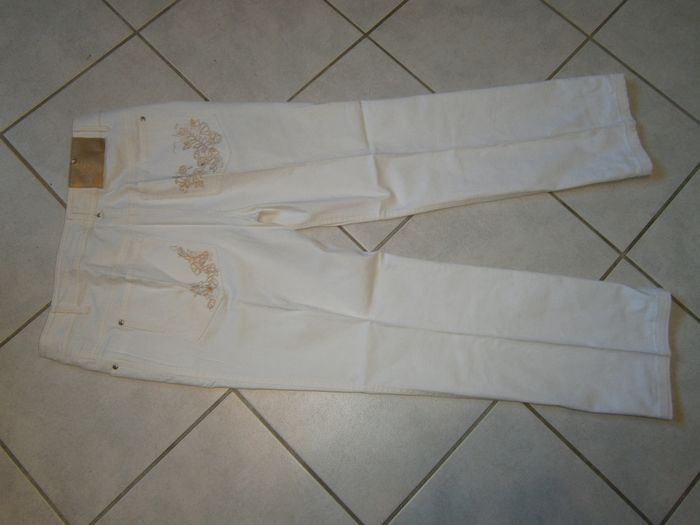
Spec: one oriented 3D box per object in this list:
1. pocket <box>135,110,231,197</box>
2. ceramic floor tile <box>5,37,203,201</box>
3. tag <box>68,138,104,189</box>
[{"bbox_3d":[-0.290,-0.191,0.916,0.164,0.012,0.161,-2,75,-2],"label":"pocket"},{"bbox_3d":[-0.401,-0.224,0.942,0.301,0.009,0.301,44,78,9],"label":"ceramic floor tile"},{"bbox_3d":[-0.453,-0.172,0.908,0.058,0.005,0.094,-1,75,-2],"label":"tag"}]

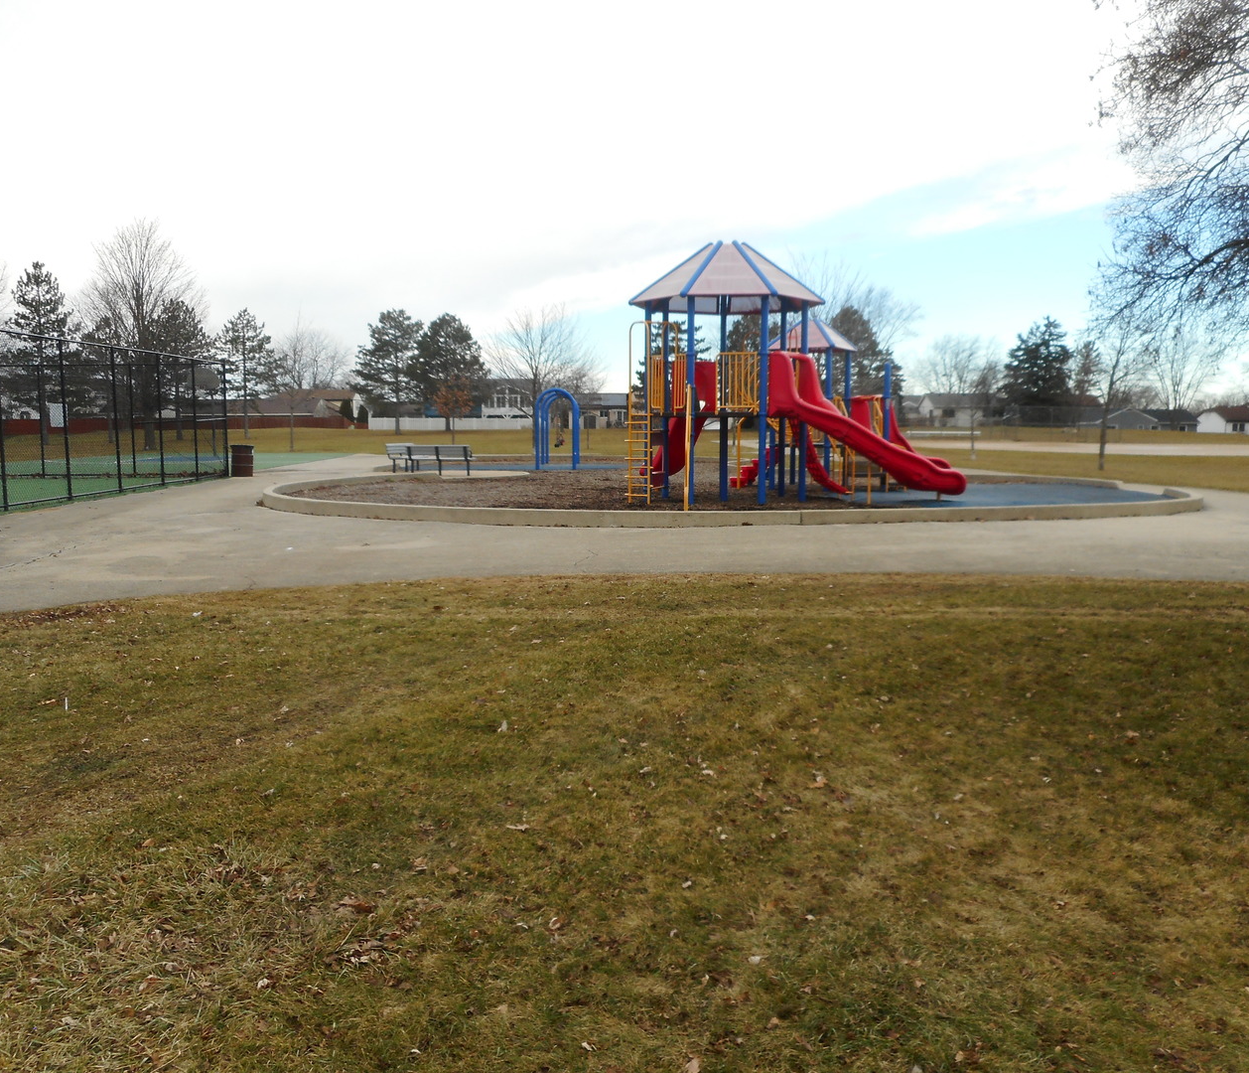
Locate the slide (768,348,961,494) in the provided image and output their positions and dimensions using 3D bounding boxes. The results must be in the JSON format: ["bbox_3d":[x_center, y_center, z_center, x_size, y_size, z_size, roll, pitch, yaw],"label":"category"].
[{"bbox_3d":[4.229,-1.941,17.850,3.400,2.500,1.000,0,6,-3],"label":"slide"}]

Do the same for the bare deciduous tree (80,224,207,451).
[{"bbox_3d":[-25.090,-10.544,54.000,6.200,12.000,6.200,0,6,0],"label":"bare deciduous tree"}]

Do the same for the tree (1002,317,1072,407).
[{"bbox_3d":[55.775,-22.354,140.371,10.140,14.710,10.140,0,7,0],"label":"tree"}]

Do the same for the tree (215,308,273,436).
[{"bbox_3d":[-28.124,-12.105,77.125,4.560,9.650,4.560,0,7,0],"label":"tree"}]

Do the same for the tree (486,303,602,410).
[{"bbox_3d":[-3.784,-7.342,47.977,5.300,6.830,5.300,0,7,0],"label":"tree"}]

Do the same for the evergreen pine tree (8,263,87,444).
[{"bbox_3d":[-38.105,-12.101,68.000,5.100,11.800,5.100,0,6,0],"label":"evergreen pine tree"}]

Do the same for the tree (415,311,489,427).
[{"bbox_3d":[-20.621,-19.403,122.590,9.120,13.860,9.120,0,7,0],"label":"tree"}]

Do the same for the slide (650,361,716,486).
[{"bbox_3d":[1.050,-2.319,22.079,1.150,2.650,2.500,-3,7,-22],"label":"slide"}]

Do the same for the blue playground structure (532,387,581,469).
[{"bbox_3d":[-2.120,-3.566,33.663,1.250,2.420,6.800,0,7,-2],"label":"blue playground structure"}]

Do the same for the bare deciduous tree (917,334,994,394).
[{"bbox_3d":[52.288,-24.483,163.277,12.490,14.220,12.490,0,7,0],"label":"bare deciduous tree"}]

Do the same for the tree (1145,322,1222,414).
[{"bbox_3d":[70.527,-19.759,130.000,9.000,14.000,9.000,0,6,0],"label":"tree"}]

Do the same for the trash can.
[{"bbox_3d":[-10.431,-2.050,28.250,0.600,0.880,0.600,0,7,0],"label":"trash can"}]

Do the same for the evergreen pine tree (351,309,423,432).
[{"bbox_3d":[-23.678,-16.435,103.000,7.000,12.500,7.000,0,6,0],"label":"evergreen pine tree"}]

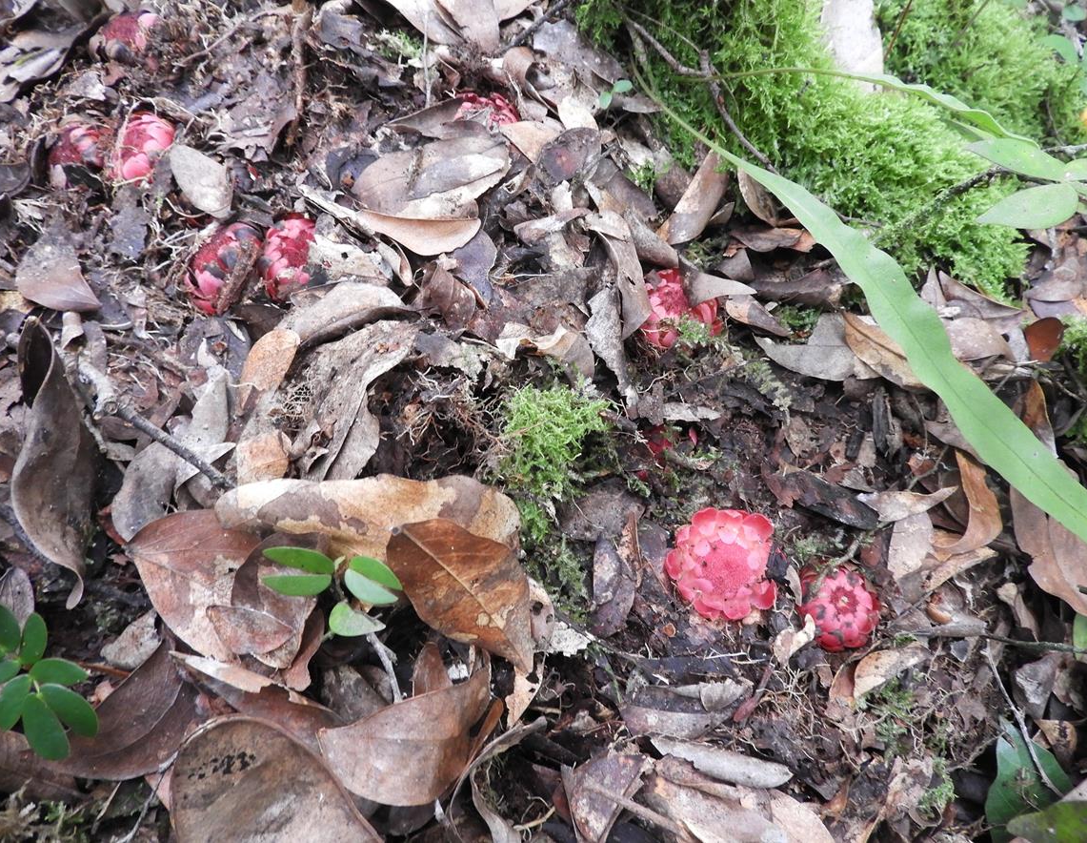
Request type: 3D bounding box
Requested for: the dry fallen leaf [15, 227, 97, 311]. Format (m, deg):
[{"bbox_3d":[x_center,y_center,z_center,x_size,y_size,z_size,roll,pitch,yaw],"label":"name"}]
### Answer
[{"bbox_3d":[-0.354,-0.107,0.565,0.103,0.016,0.050,39,65,22],"label":"dry fallen leaf"}]

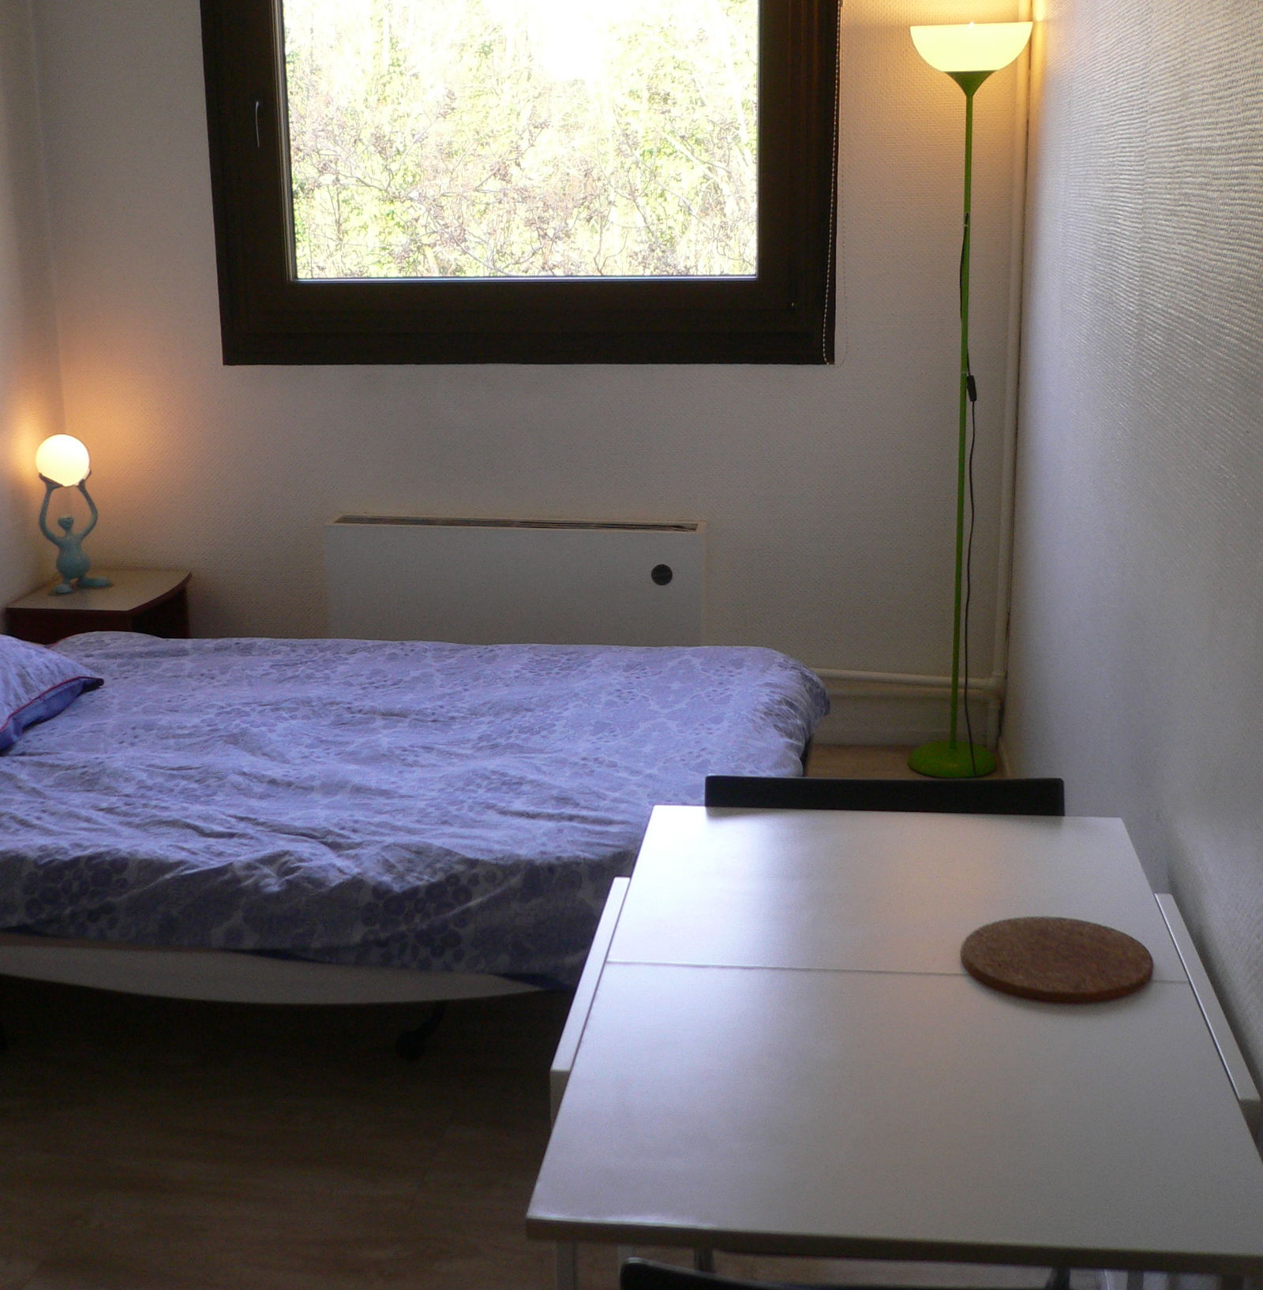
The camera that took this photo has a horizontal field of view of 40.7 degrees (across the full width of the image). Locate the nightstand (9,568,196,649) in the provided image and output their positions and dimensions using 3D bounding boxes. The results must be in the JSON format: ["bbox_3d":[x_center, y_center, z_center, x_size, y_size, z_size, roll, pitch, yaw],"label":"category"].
[{"bbox_3d":[-1.378,0.072,4.516,0.370,0.453,0.475,1,15,7],"label":"nightstand"}]

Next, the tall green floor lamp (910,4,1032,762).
[{"bbox_3d":[0.809,-0.571,4.171,0.283,1.825,0.283,1,15,7],"label":"tall green floor lamp"}]

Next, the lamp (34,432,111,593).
[{"bbox_3d":[-1.457,-0.336,4.404,0.165,0.400,0.165,-11,18,-35],"label":"lamp"}]

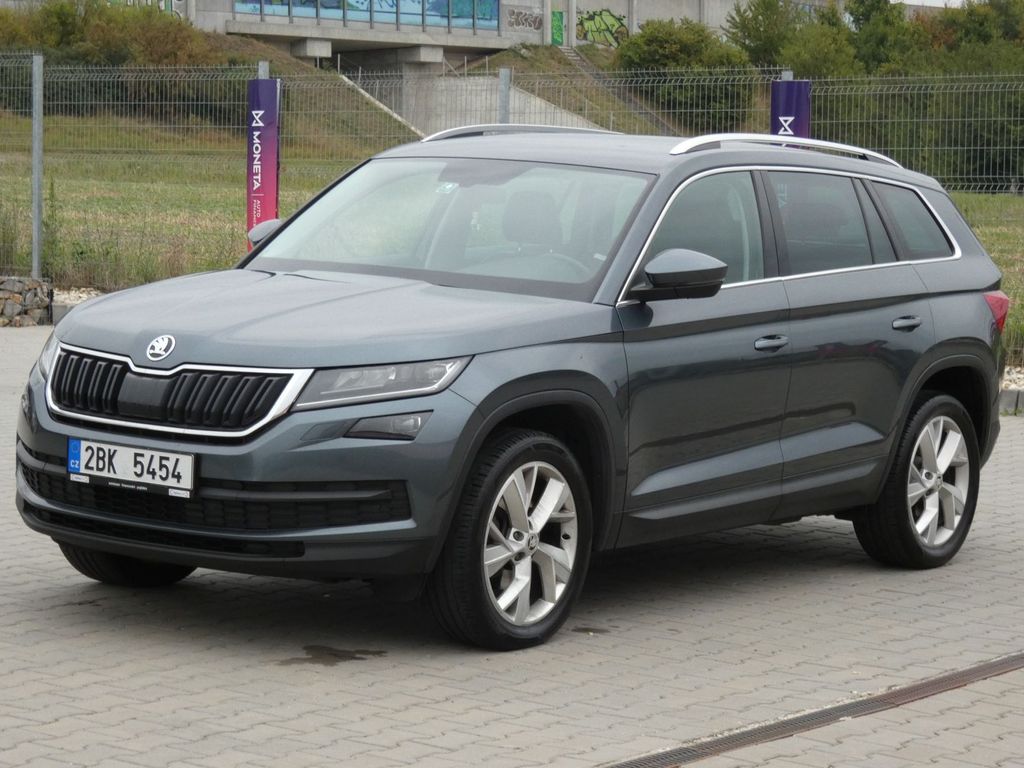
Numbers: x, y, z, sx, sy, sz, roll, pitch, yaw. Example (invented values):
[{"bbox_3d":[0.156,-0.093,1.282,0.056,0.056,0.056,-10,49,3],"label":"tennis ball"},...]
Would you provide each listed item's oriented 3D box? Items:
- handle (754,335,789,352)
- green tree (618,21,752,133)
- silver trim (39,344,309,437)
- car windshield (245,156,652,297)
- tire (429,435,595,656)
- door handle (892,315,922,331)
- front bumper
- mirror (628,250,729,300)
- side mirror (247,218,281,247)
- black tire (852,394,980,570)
[{"bbox_3d":[0.889,-0.144,9.572,0.060,0.057,0.205,6,6,35],"label":"handle"},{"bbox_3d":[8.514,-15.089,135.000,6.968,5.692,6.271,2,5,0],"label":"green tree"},{"bbox_3d":[-1.082,0.017,8.412,1.060,0.215,0.205,6,6,35],"label":"silver trim"},{"bbox_3d":[-0.217,-0.546,9.550,1.480,0.140,0.800,6,44,35],"label":"car windshield"},{"bbox_3d":[-0.005,0.486,8.629,0.240,0.710,0.710,6,6,35],"label":"tire"},{"bbox_3d":[1.475,-0.235,10.385,0.060,0.055,0.205,6,6,35],"label":"door handle"},{"bbox_3d":[-1.021,0.245,8.531,1.840,0.575,0.500,6,6,35],"label":"front bumper"},{"bbox_3d":[0.556,-0.361,9.058,0.235,0.175,0.200,6,6,35],"label":"mirror"},{"bbox_3d":[-0.951,-0.518,10.127,0.235,0.175,0.200,6,6,35],"label":"side mirror"},{"bbox_3d":[1.616,0.369,10.898,0.240,0.710,0.710,6,6,35],"label":"black tire"}]

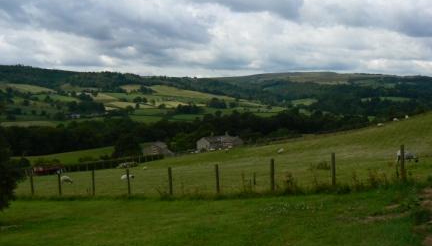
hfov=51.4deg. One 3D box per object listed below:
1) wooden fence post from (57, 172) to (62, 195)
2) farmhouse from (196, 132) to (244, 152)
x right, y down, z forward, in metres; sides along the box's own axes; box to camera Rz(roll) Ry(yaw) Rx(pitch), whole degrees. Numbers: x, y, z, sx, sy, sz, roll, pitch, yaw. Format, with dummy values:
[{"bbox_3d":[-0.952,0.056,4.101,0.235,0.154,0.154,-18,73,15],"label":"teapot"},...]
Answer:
[{"bbox_3d":[-8.518,3.348,24.500,0.110,1.180,0.110,-4,5,-20],"label":"wooden fence post"},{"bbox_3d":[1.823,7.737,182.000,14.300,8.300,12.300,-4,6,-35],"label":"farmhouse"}]

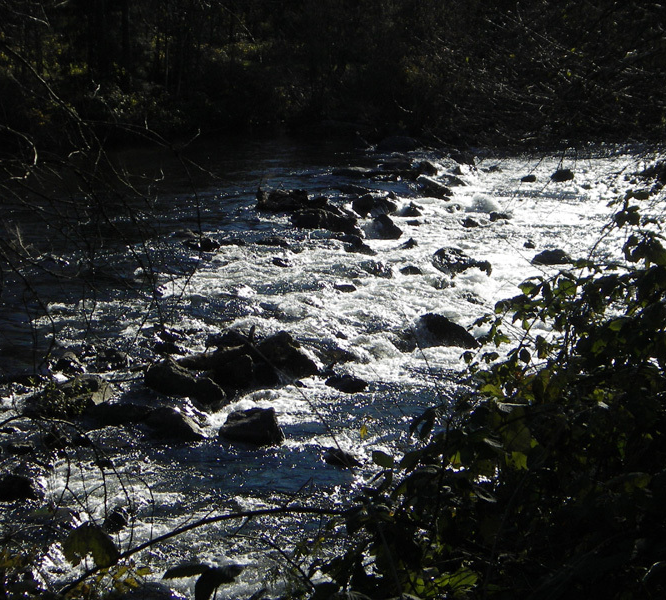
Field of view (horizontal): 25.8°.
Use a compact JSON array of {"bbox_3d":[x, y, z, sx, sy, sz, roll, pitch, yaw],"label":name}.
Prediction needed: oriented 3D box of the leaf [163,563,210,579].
[{"bbox_3d":[-0.236,0.437,2.350,0.078,0.015,0.050,-5,27,-21],"label":"leaf"}]

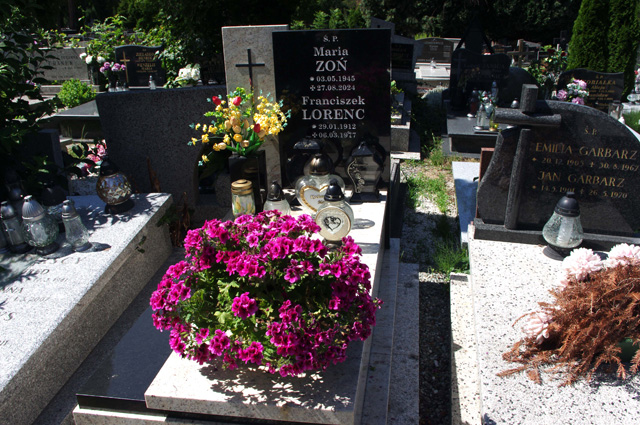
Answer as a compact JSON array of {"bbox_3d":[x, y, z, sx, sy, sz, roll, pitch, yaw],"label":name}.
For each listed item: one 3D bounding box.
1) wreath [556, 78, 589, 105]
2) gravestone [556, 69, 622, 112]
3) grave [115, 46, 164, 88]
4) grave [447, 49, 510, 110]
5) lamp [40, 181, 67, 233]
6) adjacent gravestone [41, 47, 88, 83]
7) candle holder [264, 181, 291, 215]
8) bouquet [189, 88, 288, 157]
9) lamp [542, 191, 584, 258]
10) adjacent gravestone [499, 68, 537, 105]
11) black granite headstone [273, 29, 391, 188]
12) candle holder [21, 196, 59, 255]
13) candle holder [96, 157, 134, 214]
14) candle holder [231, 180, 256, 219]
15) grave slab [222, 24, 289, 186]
[{"bbox_3d":[2.582,-1.190,5.614,0.320,0.330,0.280,1,22,10],"label":"wreath"},{"bbox_3d":[3.040,-1.361,6.187,0.710,0.550,0.100,2,21,9],"label":"gravestone"},{"bbox_3d":[-2.442,-1.984,7.501,0.630,0.530,0.120,1,22,10],"label":"grave"},{"bbox_3d":[1.768,-1.493,6.129,0.610,0.670,0.120,1,22,10],"label":"grave"},{"bbox_3d":[-1.110,-0.023,2.291,0.115,0.205,0.115,1,22,10],"label":"lamp"},{"bbox_3d":[-3.576,-2.088,7.728,0.690,0.460,0.100,2,16,9],"label":"adjacent gravestone"},{"bbox_3d":[-0.192,-0.010,2.437,0.135,0.255,0.135,1,22,10],"label":"candle holder"},{"bbox_3d":[-0.423,-0.446,2.757,0.500,0.350,0.360,1,22,10],"label":"bouquet"},{"bbox_3d":[0.978,0.045,2.174,0.165,0.255,0.165,1,22,10],"label":"lamp"},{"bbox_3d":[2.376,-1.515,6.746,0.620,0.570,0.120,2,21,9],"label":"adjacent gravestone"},{"bbox_3d":[0.077,-0.553,3.049,0.623,0.867,0.090,1,20,10],"label":"black granite headstone"},{"bbox_3d":[-1.024,0.039,2.000,0.138,0.225,0.138,-2,23,11],"label":"candle holder"},{"bbox_3d":[-0.919,-0.130,2.447,0.160,0.245,0.160,1,22,10],"label":"candle holder"},{"bbox_3d":[-0.397,-0.072,2.828,0.122,0.187,0.122,2,21,9],"label":"candle holder"},{"bbox_3d":[-0.317,-0.562,3.070,0.366,0.909,0.085,2,21,9],"label":"grave slab"}]

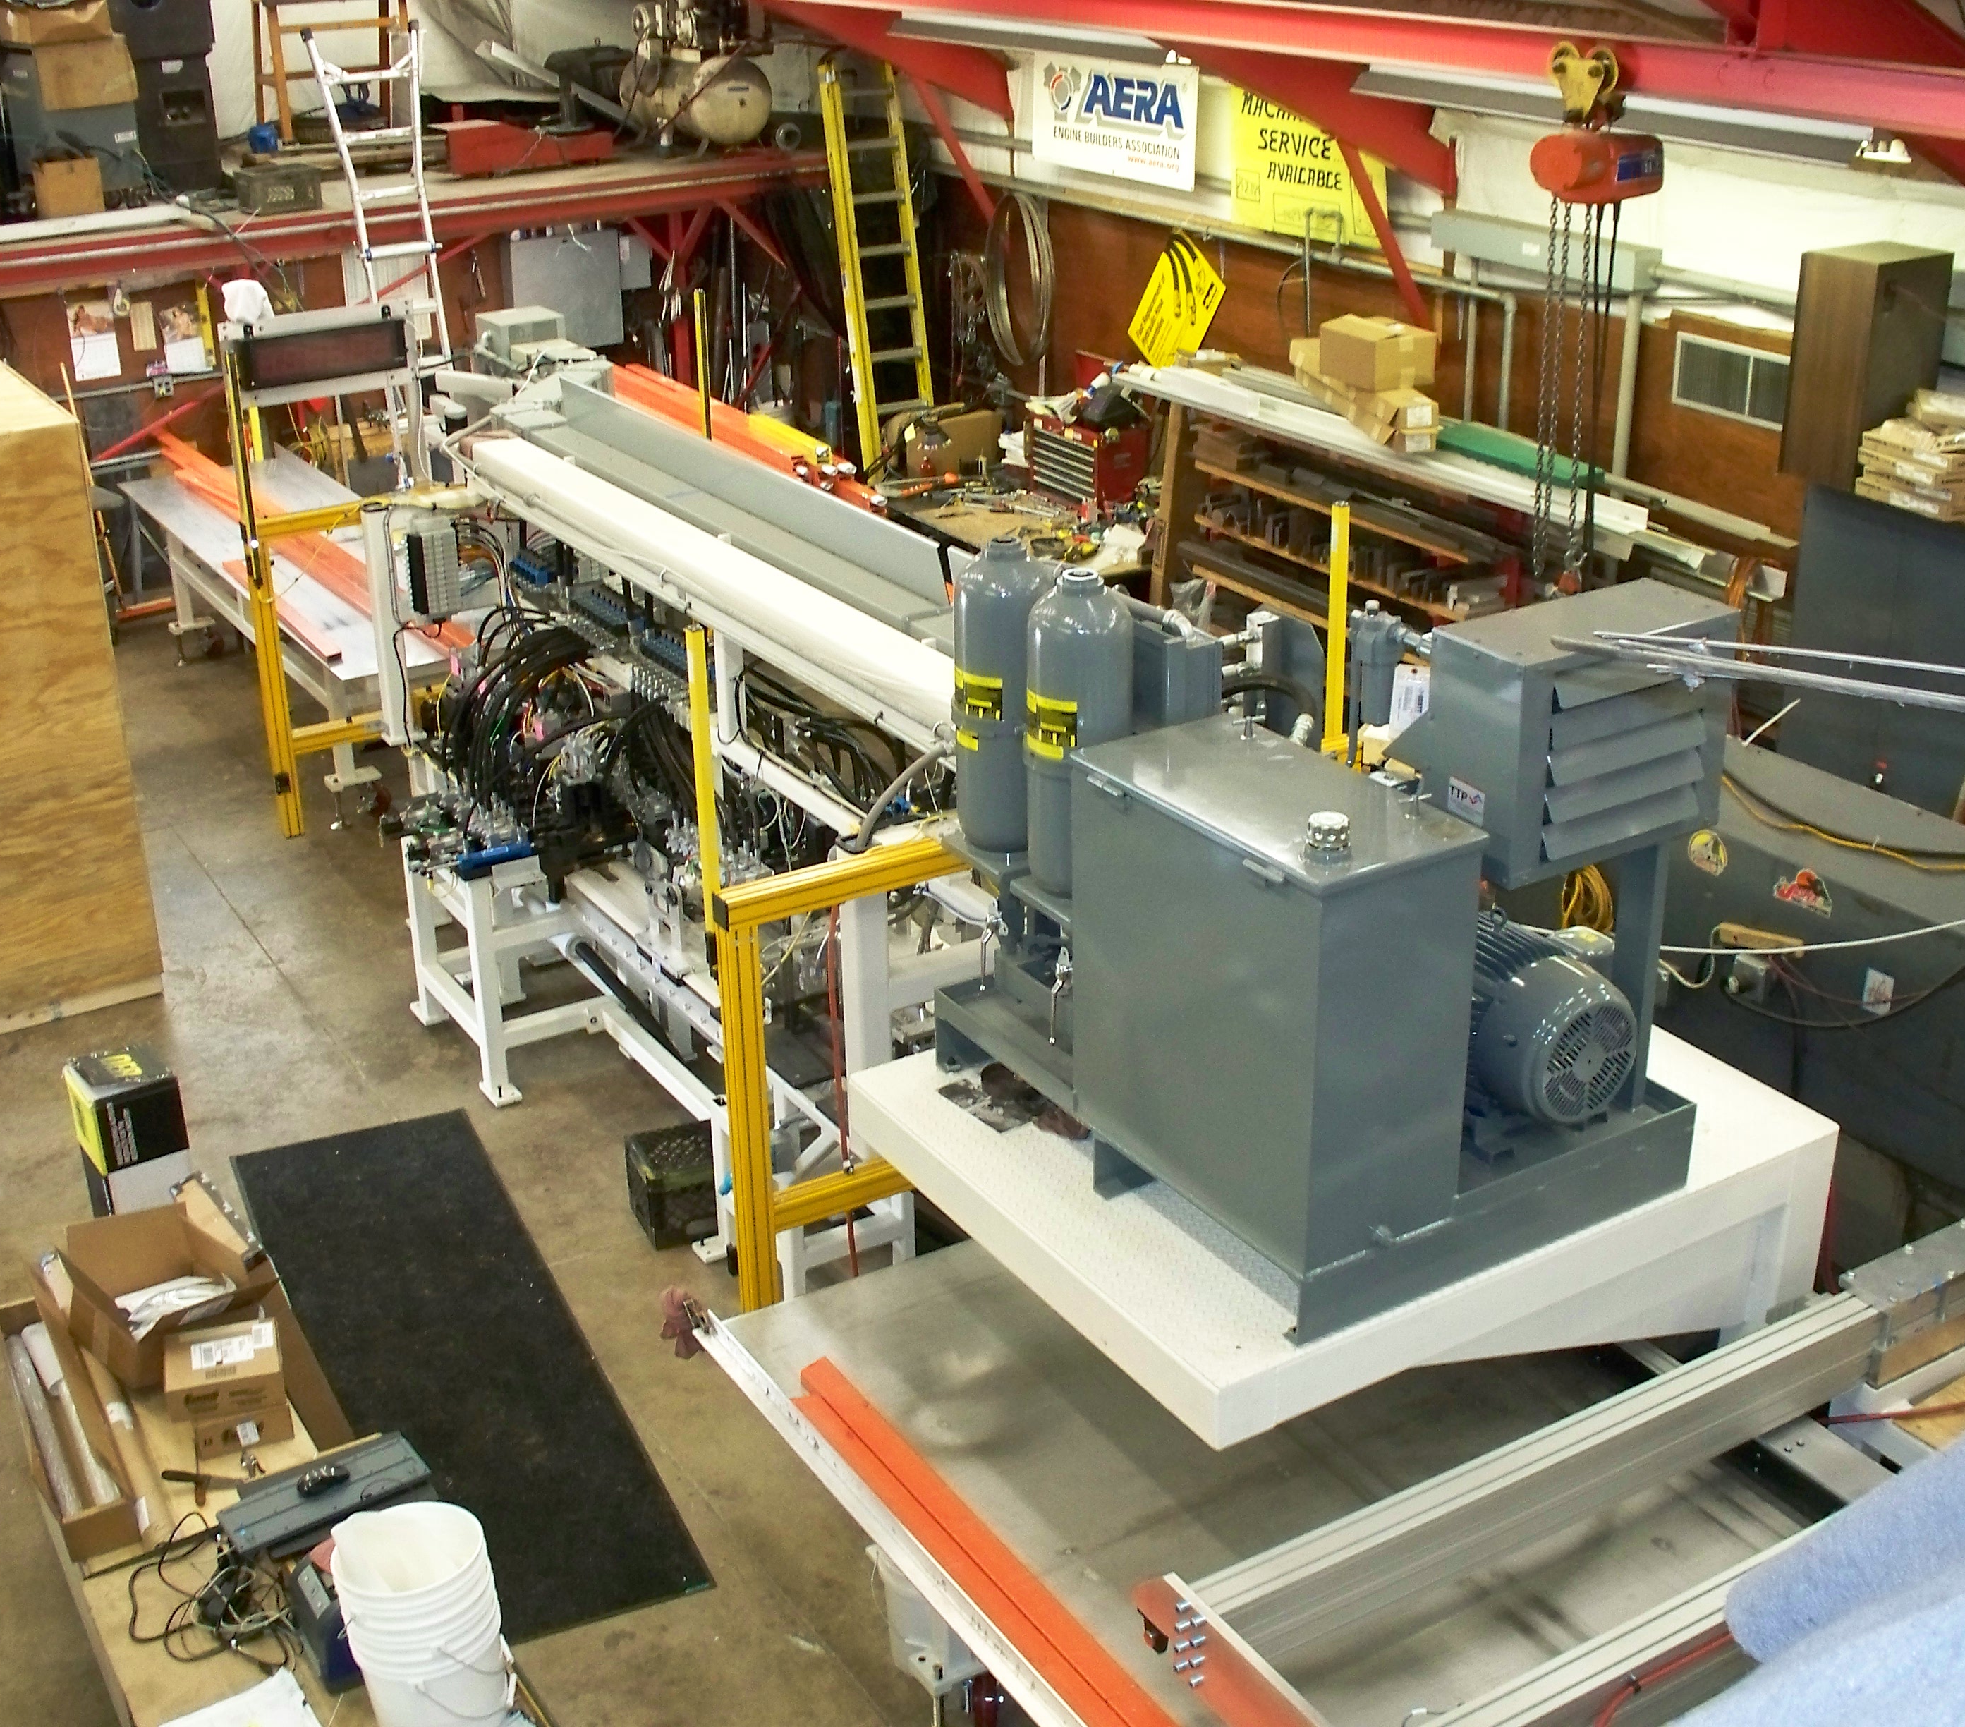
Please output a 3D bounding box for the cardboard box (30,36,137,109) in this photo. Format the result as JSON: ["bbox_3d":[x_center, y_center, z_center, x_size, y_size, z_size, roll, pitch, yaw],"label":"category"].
[{"bbox_3d":[-4.676,-4.062,12.314,0.270,0.340,0.460,16,29,32],"label":"cardboard box"}]

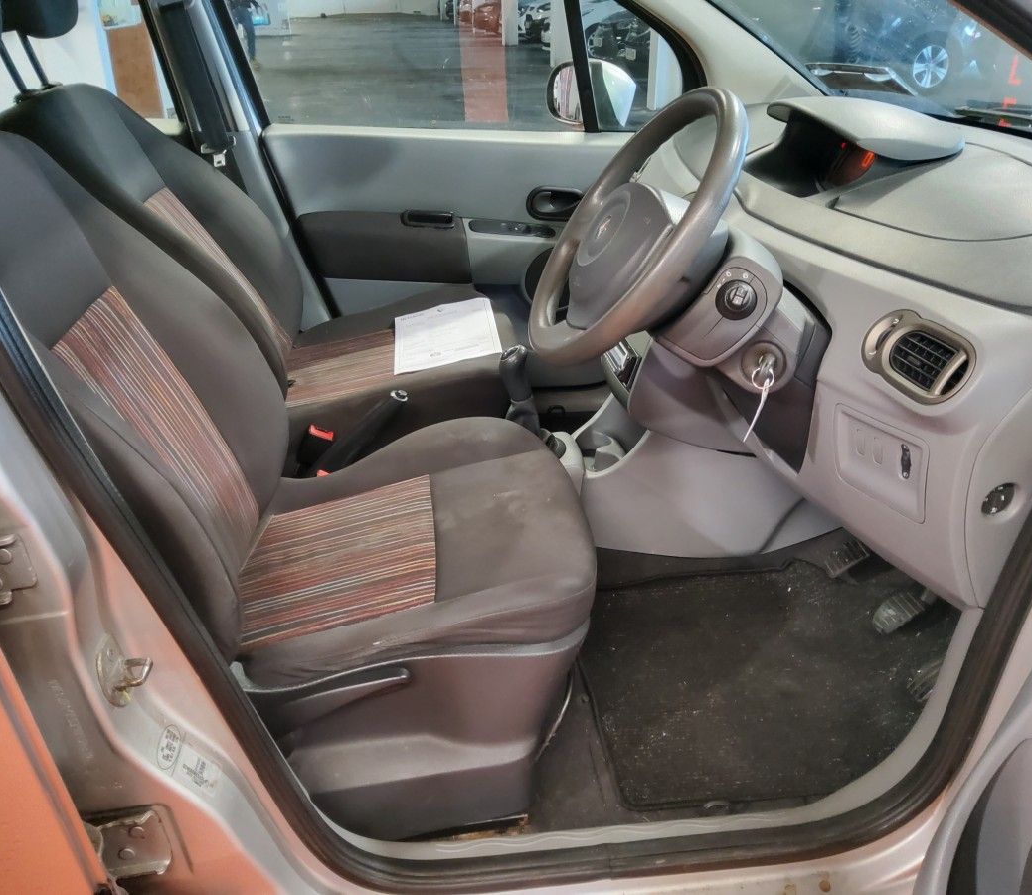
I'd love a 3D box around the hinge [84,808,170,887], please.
[{"bbox_3d":[-0.348,0.360,0.806,0.070,0.056,0.028,-10,29,-16],"label":"hinge"}]

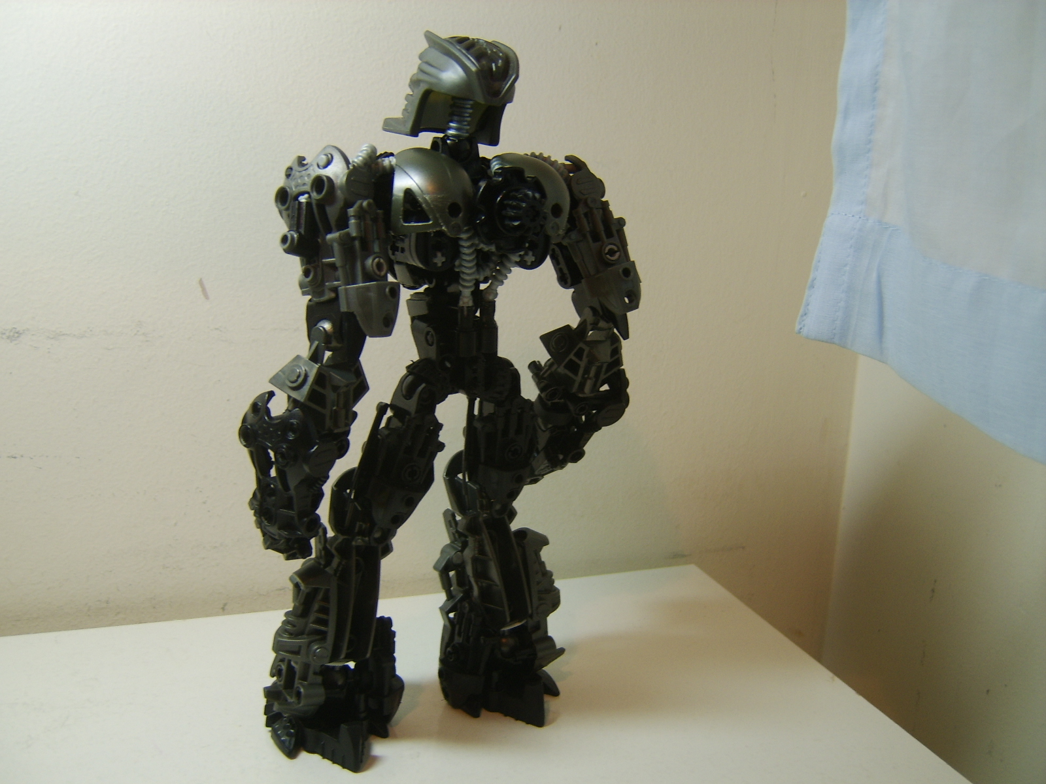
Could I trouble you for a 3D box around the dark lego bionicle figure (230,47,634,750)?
[{"bbox_3d":[-0.031,0.004,0.358,0.140,0.266,0.080,-6,15,-34],"label":"dark lego bionicle figure"}]

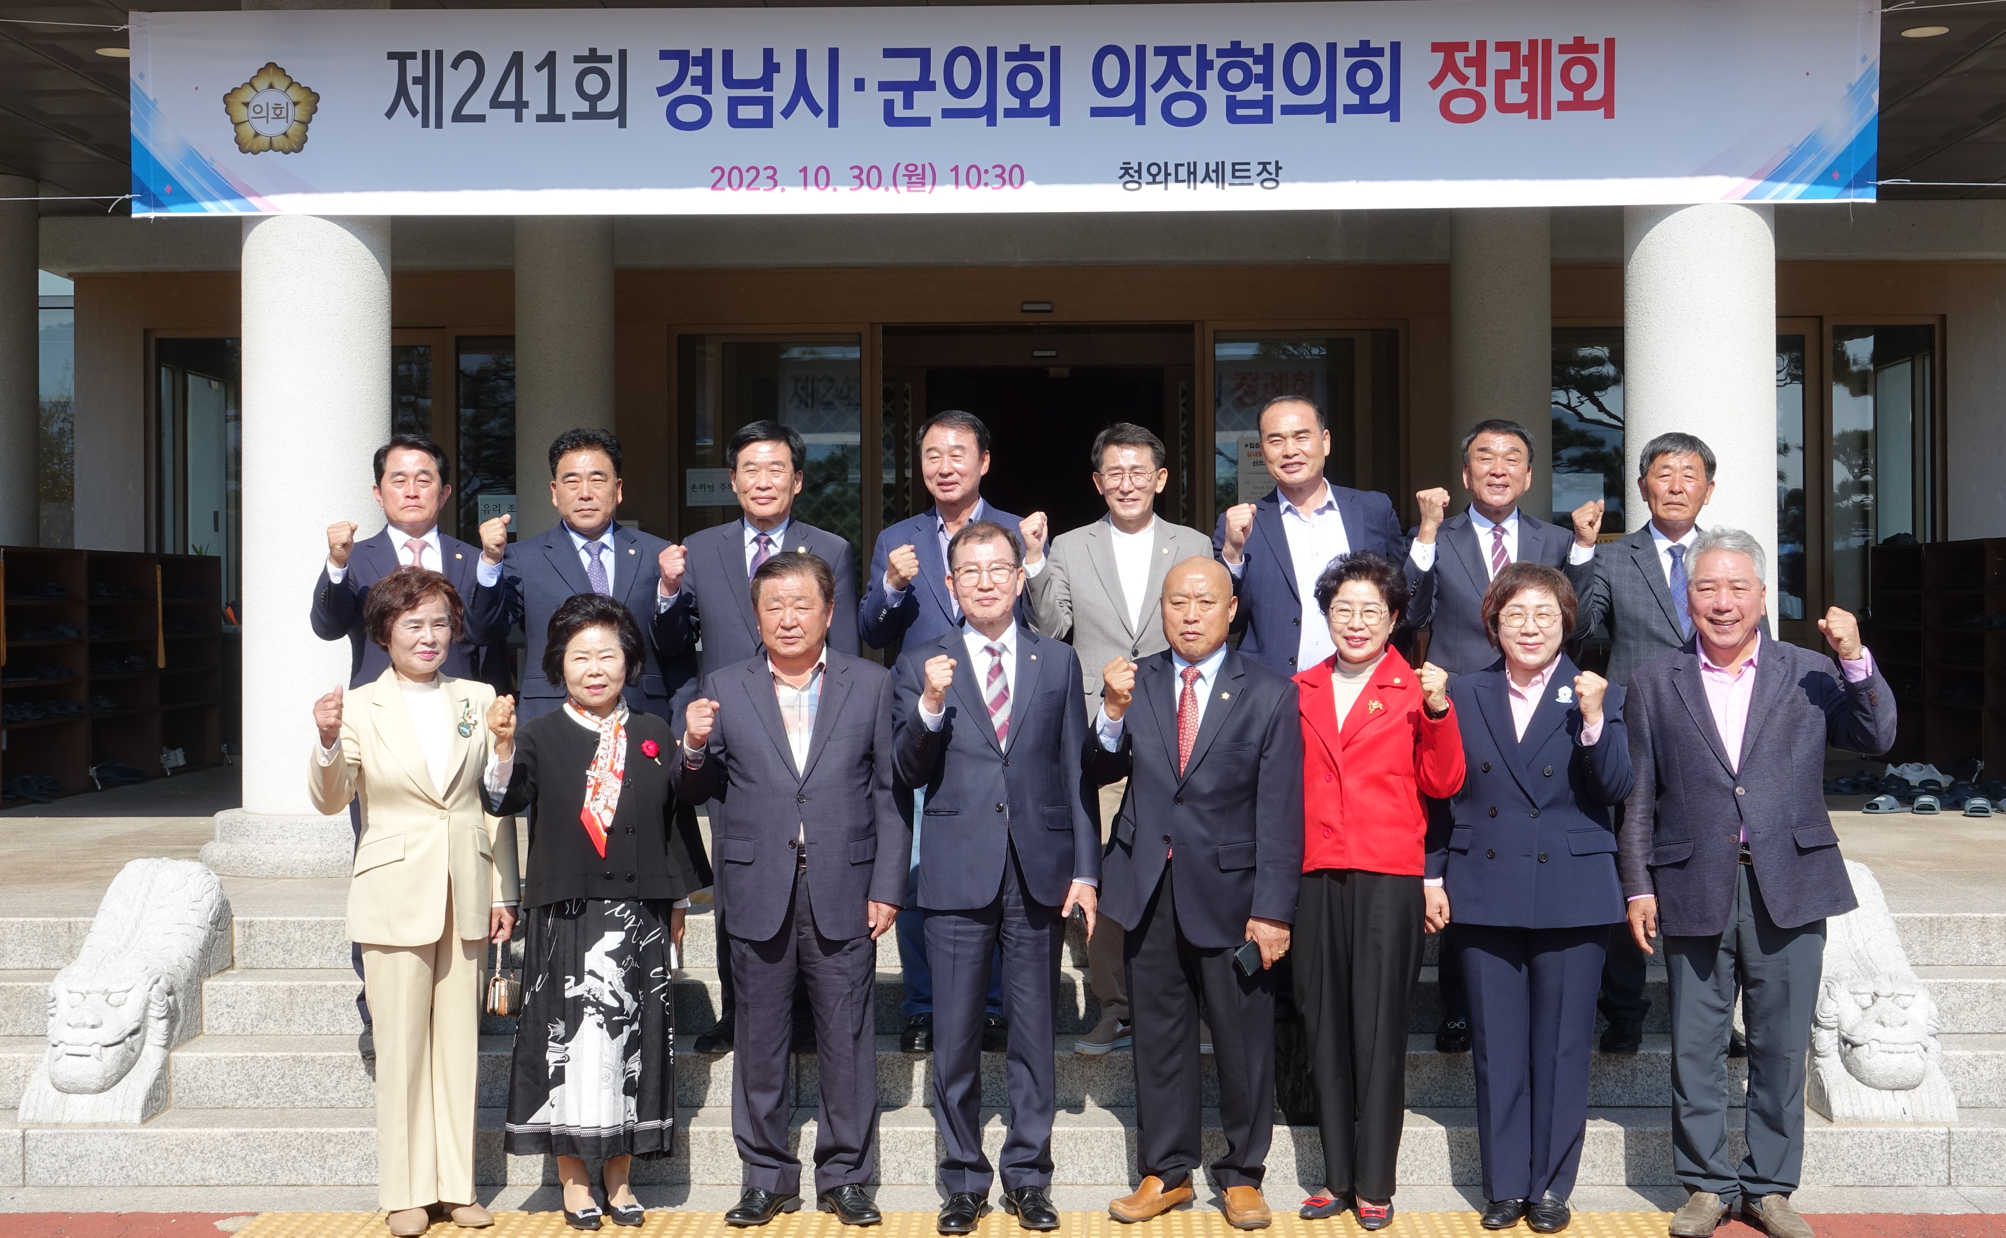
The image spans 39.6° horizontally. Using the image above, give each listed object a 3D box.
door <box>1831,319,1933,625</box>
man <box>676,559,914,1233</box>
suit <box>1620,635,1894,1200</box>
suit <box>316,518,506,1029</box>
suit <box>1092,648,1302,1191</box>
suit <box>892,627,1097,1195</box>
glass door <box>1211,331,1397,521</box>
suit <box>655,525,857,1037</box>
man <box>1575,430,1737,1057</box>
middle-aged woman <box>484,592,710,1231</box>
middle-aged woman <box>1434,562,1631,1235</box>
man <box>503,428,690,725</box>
[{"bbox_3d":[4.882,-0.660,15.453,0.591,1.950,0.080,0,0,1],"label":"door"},{"bbox_3d":[-0.524,0.660,6.900,0.578,1.654,0.430,0,0,1],"label":"man"},{"bbox_3d":[1.799,0.712,6.646,0.654,1.350,0.380,0,0,6],"label":"suit"},{"bbox_3d":[-1.625,0.435,7.630,0.541,1.378,0.360,0,0,-5],"label":"suit"},{"bbox_3d":[0.474,0.731,6.787,0.508,1.325,0.340,0,0,10],"label":"suit"},{"bbox_3d":[-0.021,0.708,6.747,0.494,1.378,0.340,0,0,0],"label":"suit"},{"bbox_3d":[1.677,-0.457,15.524,1.039,2.300,0.080,0,0,1],"label":"glass door"},{"bbox_3d":[-0.686,0.427,7.720,0.578,1.436,0.400,0,0,2],"label":"suit"},{"bbox_3d":[1.826,0.334,7.720,0.504,1.712,0.420,0,0,5],"label":"man"},{"bbox_3d":[-1.002,0.710,6.880,0.561,1.552,0.420,0,0,-10],"label":"middle-aged woman"},{"bbox_3d":[1.295,0.661,6.820,0.483,1.600,0.370,0,0,3],"label":"middle-aged woman"},{"bbox_3d":[-1.140,0.326,7.650,0.564,1.706,0.410,0,0,-3],"label":"man"}]

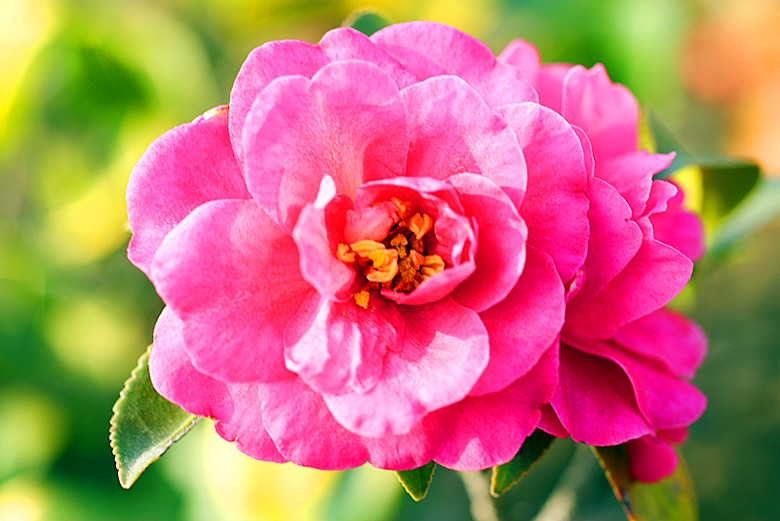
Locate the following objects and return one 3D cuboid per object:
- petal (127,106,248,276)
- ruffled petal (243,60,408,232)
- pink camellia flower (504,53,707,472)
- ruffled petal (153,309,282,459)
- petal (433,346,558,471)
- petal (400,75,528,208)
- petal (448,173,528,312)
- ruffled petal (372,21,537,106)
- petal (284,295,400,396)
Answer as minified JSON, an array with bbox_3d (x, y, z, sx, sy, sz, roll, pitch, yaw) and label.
[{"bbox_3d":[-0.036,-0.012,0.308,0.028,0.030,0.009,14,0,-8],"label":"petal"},{"bbox_3d":[-0.011,-0.020,0.296,0.029,0.032,0.011,-7,20,0],"label":"ruffled petal"},{"bbox_3d":[0.043,0.000,0.383,0.055,0.104,0.092,0,9,28],"label":"pink camellia flower"},{"bbox_3d":[-0.030,0.022,0.308,0.029,0.027,0.009,-41,0,-5],"label":"ruffled petal"},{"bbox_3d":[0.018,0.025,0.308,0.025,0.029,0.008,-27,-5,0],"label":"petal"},{"bbox_3d":[0.013,-0.021,0.300,0.023,0.027,0.010,25,18,0],"label":"petal"},{"bbox_3d":[0.017,-0.003,0.297,0.019,0.025,0.010,-3,0,40],"label":"petal"},{"bbox_3d":[0.014,-0.042,0.360,0.037,0.024,0.014,0,7,0],"label":"ruffled petal"},{"bbox_3d":[-0.009,0.015,0.293,0.020,0.018,0.010,12,-15,0],"label":"petal"}]

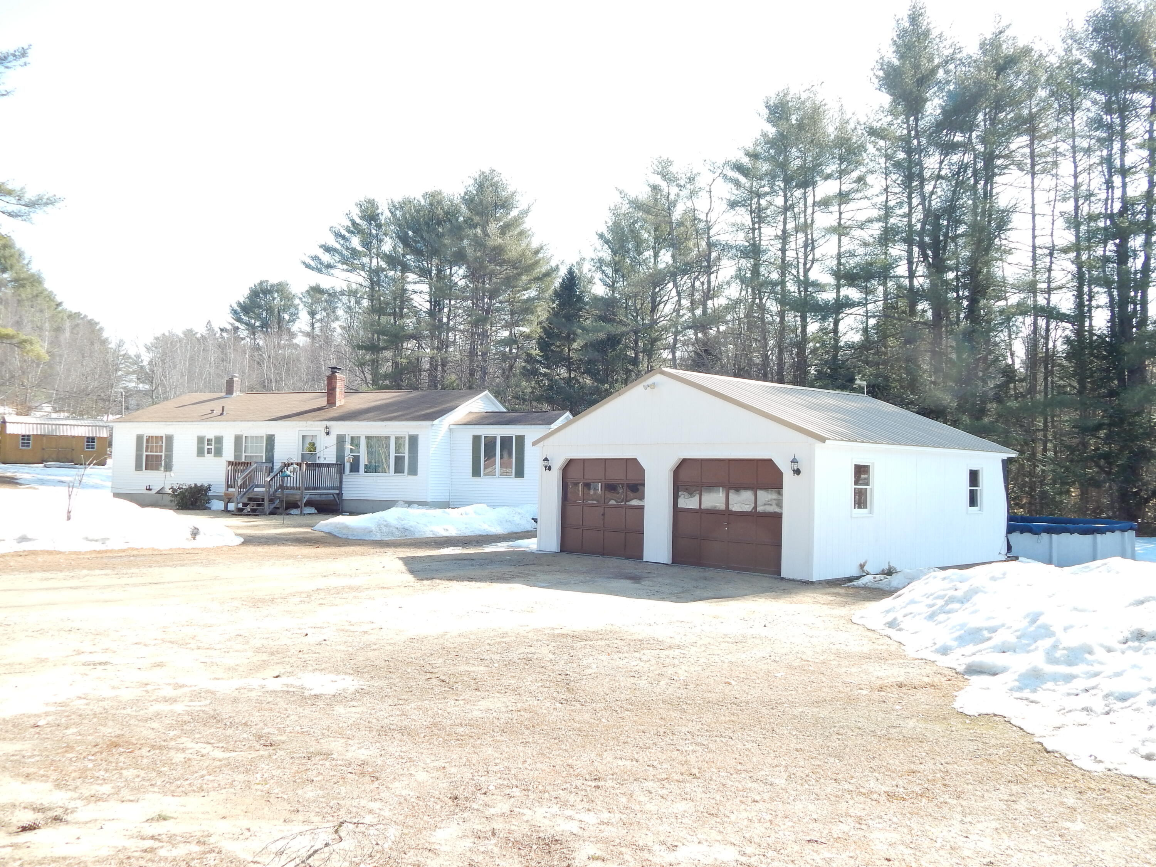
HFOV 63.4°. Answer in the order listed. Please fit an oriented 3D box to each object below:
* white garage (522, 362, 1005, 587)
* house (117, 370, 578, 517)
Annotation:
[{"bbox_3d":[4.774,0.835,22.264,8.718,4.034,7.753,4,-3,-44],"label":"white garage"},{"bbox_3d":[-8.663,0.415,37.832,17.937,5.270,9.880,0,-3,18],"label":"house"}]

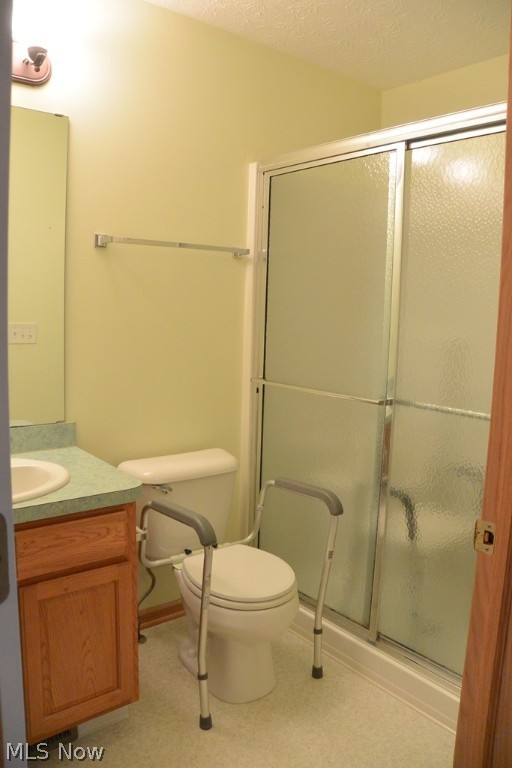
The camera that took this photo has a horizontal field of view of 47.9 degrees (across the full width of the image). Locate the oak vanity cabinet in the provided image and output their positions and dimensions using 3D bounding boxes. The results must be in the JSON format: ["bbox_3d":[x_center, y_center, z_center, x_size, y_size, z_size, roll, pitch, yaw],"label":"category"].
[{"bbox_3d":[-0.805,0.691,1.717,0.742,0.767,0.535,-4,10,-38],"label":"oak vanity cabinet"}]

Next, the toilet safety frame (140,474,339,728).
[{"bbox_3d":[-0.067,0.704,2.021,0.540,0.714,0.470,-4,10,-38],"label":"toilet safety frame"}]

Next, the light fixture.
[{"bbox_3d":[-0.867,-1.014,1.667,0.590,0.145,0.120,-4,10,-38],"label":"light fixture"}]

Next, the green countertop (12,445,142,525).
[{"bbox_3d":[-0.784,0.301,1.638,0.780,0.039,0.552,-4,10,-38],"label":"green countertop"}]

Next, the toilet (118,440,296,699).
[{"bbox_3d":[-0.153,0.679,2.125,0.500,0.730,0.675,-4,10,-38],"label":"toilet"}]

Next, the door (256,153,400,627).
[{"bbox_3d":[0.231,0.025,2.273,0.032,1.750,0.735,-4,10,-38],"label":"door"}]

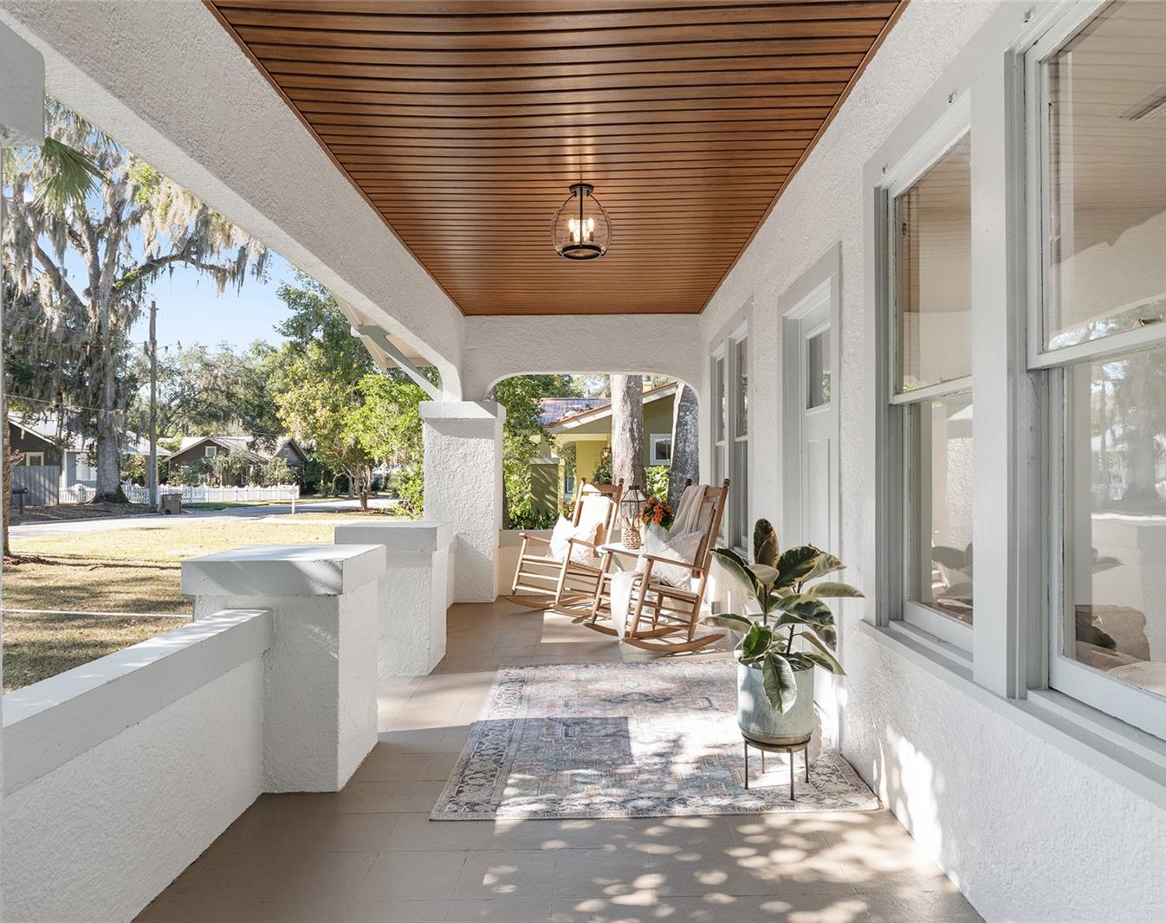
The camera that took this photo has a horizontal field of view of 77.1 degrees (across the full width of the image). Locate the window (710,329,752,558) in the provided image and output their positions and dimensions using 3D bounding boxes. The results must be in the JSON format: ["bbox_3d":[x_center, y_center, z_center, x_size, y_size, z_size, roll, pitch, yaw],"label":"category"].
[{"bbox_3d":[1.170,-0.165,5.800,0.120,1.630,1.700,0,-1,1],"label":"window"}]

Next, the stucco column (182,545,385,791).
[{"bbox_3d":[-1.179,0.811,2.995,0.595,0.880,0.595,0,-1,1],"label":"stucco column"}]

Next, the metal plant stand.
[{"bbox_3d":[0.745,1.148,2.815,0.265,0.205,0.265,0,-1,1],"label":"metal plant stand"}]

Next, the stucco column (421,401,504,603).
[{"bbox_3d":[-1.150,0.384,7.120,0.680,1.885,0.695,0,-1,1],"label":"stucco column"}]

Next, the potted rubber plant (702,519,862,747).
[{"bbox_3d":[0.760,0.648,2.820,0.570,0.855,0.610,0,-1,1],"label":"potted rubber plant"}]

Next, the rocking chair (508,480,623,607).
[{"bbox_3d":[-0.130,0.727,6.435,0.870,1.175,0.630,1,-1,-44],"label":"rocking chair"}]

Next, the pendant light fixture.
[{"bbox_3d":[-0.006,-1.330,4.030,0.335,0.375,0.335,0,-1,1],"label":"pendant light fixture"}]

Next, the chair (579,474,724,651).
[{"bbox_3d":[0.530,0.705,5.205,0.870,1.175,0.630,0,-1,-26],"label":"chair"}]

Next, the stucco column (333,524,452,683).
[{"bbox_3d":[-1.148,0.839,4.585,0.595,0.885,0.597,0,-1,1],"label":"stucco column"}]

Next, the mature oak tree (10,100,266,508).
[{"bbox_3d":[-24.300,-8.500,38.000,17.000,21.000,16.000,1,-1,-33],"label":"mature oak tree"}]

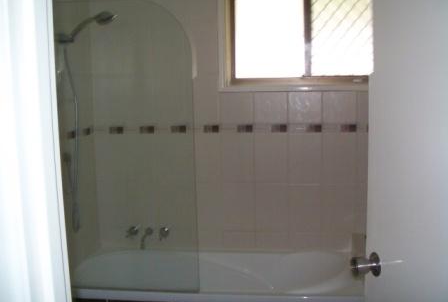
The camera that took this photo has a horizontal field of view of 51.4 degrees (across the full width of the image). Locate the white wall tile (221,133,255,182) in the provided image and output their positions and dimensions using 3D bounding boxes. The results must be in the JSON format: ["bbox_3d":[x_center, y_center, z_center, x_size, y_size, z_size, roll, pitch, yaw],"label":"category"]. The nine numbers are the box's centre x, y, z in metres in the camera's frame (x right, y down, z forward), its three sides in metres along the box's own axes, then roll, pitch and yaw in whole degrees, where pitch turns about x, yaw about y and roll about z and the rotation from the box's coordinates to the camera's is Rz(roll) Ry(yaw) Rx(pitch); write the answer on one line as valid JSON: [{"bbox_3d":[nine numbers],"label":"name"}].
[{"bbox_3d":[0.081,0.045,2.819,0.200,0.298,0.010,0,5,7],"label":"white wall tile"}]

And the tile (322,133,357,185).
[{"bbox_3d":[0.679,0.040,2.750,0.200,0.300,0.010,0,7,6],"label":"tile"}]

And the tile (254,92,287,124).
[{"bbox_3d":[0.277,-0.255,2.753,0.200,0.188,0.010,0,7,6],"label":"tile"}]

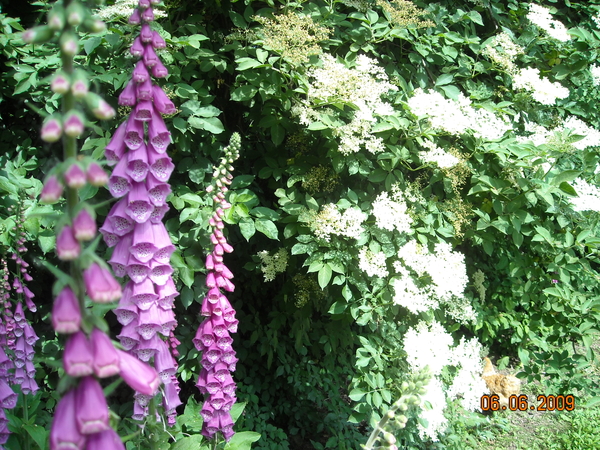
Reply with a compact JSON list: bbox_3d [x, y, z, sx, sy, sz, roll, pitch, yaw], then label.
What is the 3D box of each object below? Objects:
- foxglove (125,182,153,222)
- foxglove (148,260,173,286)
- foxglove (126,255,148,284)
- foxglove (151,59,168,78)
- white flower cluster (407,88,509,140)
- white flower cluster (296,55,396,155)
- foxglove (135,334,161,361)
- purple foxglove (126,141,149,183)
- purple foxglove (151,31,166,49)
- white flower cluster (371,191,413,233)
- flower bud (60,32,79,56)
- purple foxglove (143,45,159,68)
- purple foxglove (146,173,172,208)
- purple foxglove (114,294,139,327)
[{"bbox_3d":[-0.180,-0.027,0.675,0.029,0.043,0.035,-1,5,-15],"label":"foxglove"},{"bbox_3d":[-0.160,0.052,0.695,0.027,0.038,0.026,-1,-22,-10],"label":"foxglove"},{"bbox_3d":[-0.183,0.047,0.685,0.026,0.040,0.034,0,5,-3],"label":"foxglove"},{"bbox_3d":[-0.161,-0.180,0.695,0.016,0.025,0.016,-5,-20,-45],"label":"foxglove"},{"bbox_3d":[0.457,-0.319,1.750,0.300,0.150,0.130,1,7,9],"label":"white flower cluster"},{"bbox_3d":[0.123,-0.318,1.600,0.260,0.255,0.150,1,7,6],"label":"white flower cluster"},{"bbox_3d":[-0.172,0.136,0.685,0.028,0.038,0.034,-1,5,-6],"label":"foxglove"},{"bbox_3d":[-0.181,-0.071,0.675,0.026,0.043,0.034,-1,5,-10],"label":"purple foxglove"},{"bbox_3d":[-0.162,-0.212,0.695,0.015,0.022,0.015,-4,-20,-40],"label":"purple foxglove"},{"bbox_3d":[0.211,-0.031,1.400,0.097,0.095,0.060,2,4,6],"label":"white flower cluster"},{"bbox_3d":[-0.171,-0.134,0.450,0.013,0.018,0.017,-2,7,-14],"label":"flower bud"},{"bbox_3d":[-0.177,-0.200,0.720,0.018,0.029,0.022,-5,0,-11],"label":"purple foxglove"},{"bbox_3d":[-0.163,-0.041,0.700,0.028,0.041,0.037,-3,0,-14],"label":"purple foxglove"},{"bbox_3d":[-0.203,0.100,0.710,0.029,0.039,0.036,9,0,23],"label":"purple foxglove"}]

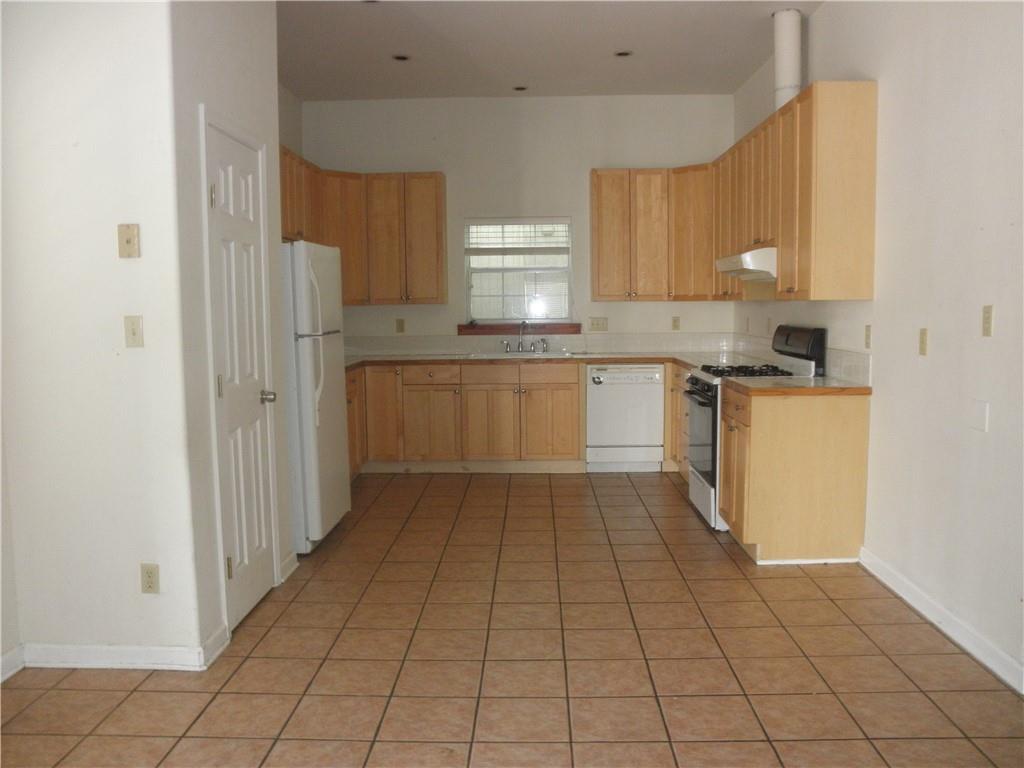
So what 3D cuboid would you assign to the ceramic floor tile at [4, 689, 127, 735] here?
[{"bbox_3d":[-1.482,1.102,2.780,0.299,0.010,0.299,-1,5,2],"label":"ceramic floor tile"}]

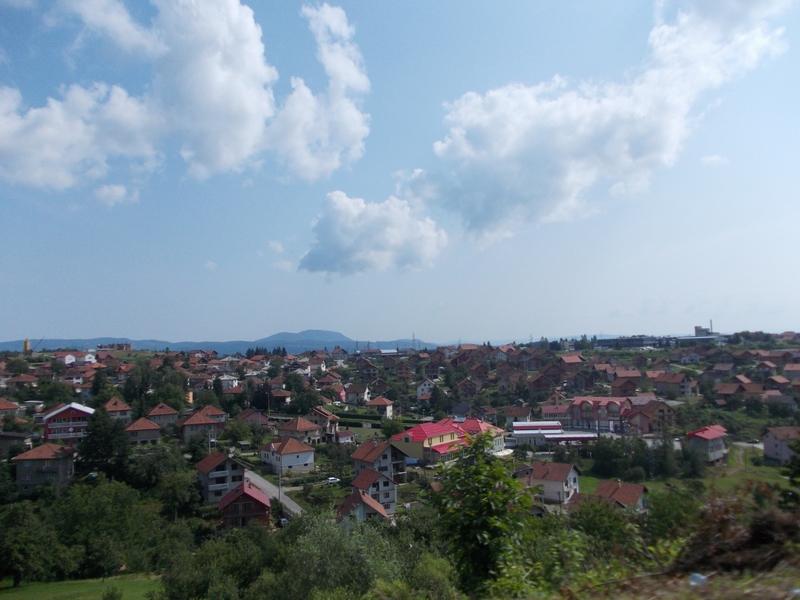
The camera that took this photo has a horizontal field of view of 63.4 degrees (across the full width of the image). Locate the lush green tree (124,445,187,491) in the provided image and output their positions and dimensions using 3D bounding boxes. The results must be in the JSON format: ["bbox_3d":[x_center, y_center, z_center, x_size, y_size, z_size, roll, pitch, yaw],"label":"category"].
[{"bbox_3d":[-57.197,39.345,152.000,15.033,10.805,12.778,1,-4,-21],"label":"lush green tree"}]

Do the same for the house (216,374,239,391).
[{"bbox_3d":[-94.020,45.463,355.000,8.700,8.800,8.700,-1,-4,10],"label":"house"}]

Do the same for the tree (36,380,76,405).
[{"bbox_3d":[-130.053,35.590,245.000,15.145,10.223,13.630,2,-4,-28],"label":"tree"}]

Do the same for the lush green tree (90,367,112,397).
[{"bbox_3d":[-143.920,40.740,312.000,9.000,15.000,9.000,2,-5,-25],"label":"lush green tree"}]

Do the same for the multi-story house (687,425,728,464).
[{"bbox_3d":[85.200,40.200,178.000,7.400,8.600,11.800,-4,-5,43],"label":"multi-story house"}]

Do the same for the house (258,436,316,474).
[{"bbox_3d":[-29.577,40.732,170.000,9.700,9.000,10.300,3,-5,-40],"label":"house"}]

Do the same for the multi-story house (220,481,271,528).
[{"bbox_3d":[-29.397,38.796,122.734,9.000,6.500,9.200,1,-4,-14],"label":"multi-story house"}]

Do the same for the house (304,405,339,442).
[{"bbox_3d":[-24.382,38.523,202.000,8.300,10.800,10.000,-1,-4,11],"label":"house"}]

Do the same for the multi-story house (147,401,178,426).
[{"bbox_3d":[-84.464,40.732,230.000,10.000,8.300,9.500,2,-4,-25],"label":"multi-story house"}]

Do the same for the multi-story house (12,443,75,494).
[{"bbox_3d":[-82.894,39.172,151.000,10.200,11.000,9.600,1,-4,-10],"label":"multi-story house"}]

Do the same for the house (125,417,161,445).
[{"bbox_3d":[-83.240,42.840,210.000,10.500,8.700,9.800,2,-5,-24],"label":"house"}]

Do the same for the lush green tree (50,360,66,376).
[{"bbox_3d":[-184.709,37.185,350.000,8.654,8.924,8.654,2,-4,-28],"label":"lush green tree"}]

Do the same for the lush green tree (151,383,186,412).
[{"bbox_3d":[-97.010,40.680,270.000,12.000,12.000,12.000,2,-4,-20],"label":"lush green tree"}]

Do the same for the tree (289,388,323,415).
[{"bbox_3d":[-38.229,40.941,262.000,13.200,10.800,11.000,1,-4,-8],"label":"tree"}]

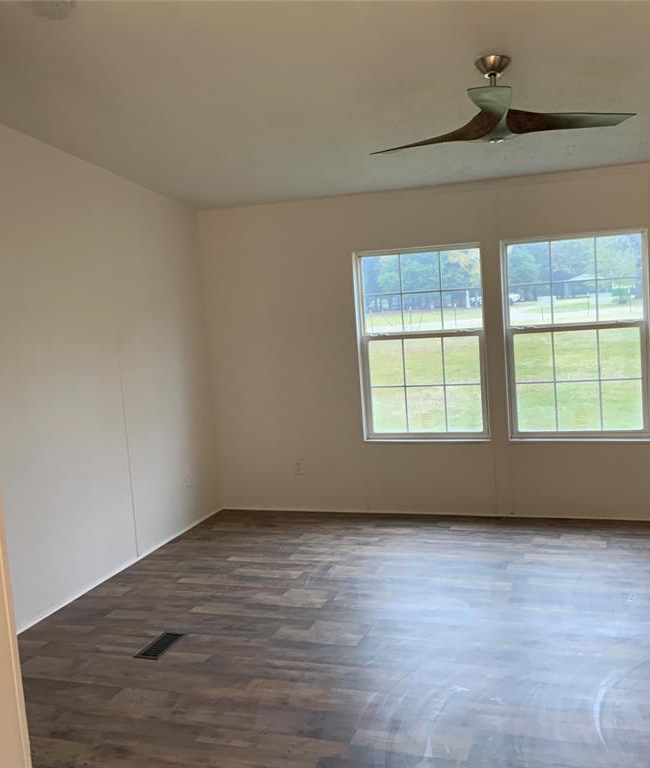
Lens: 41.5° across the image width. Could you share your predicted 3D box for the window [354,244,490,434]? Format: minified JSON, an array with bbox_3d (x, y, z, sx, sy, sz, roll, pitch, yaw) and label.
[{"bbox_3d":[0.673,-0.267,5.978,0.905,1.345,0.090,-2,7,20],"label":"window"}]

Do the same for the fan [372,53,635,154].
[{"bbox_3d":[0.671,-1.207,3.593,1.270,0.360,1.200,-2,7,20],"label":"fan"}]

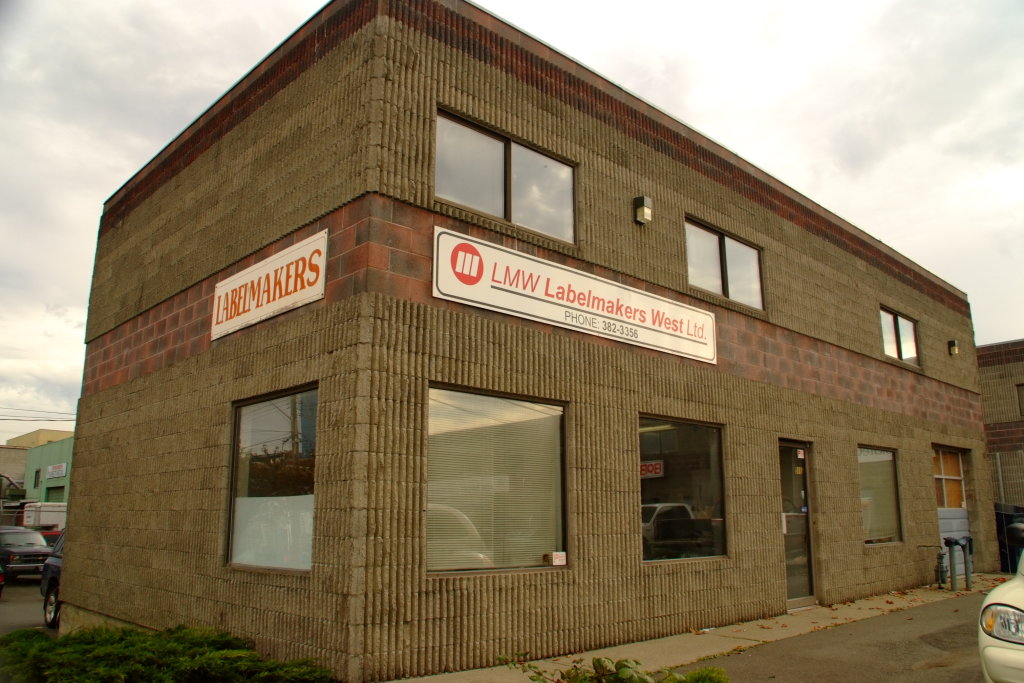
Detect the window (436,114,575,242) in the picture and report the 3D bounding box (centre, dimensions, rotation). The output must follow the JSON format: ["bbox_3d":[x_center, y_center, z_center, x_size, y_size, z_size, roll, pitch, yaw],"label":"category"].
[{"bbox_3d":[-0.017,-1.510,7.237,1.830,0.870,0.120,12,-17,-42],"label":"window"}]

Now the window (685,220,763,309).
[{"bbox_3d":[2.746,-0.962,9.810,1.850,0.880,0.120,12,-17,-42],"label":"window"}]

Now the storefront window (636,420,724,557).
[{"bbox_3d":[1.908,1.616,8.415,1.680,1.490,0.120,12,-17,-42],"label":"storefront window"}]

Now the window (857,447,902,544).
[{"bbox_3d":[5.768,2.405,12.004,1.570,1.470,0.120,12,-17,-42],"label":"window"}]

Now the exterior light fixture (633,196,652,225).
[{"bbox_3d":[1.451,-1.441,8.442,0.150,0.270,0.150,12,-17,-42],"label":"exterior light fixture"}]

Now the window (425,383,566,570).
[{"bbox_3d":[-0.077,1.191,6.574,1.650,1.490,0.120,12,-17,-42],"label":"window"}]

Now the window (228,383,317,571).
[{"bbox_3d":[-2.094,1.186,6.637,0.120,1.490,1.600,12,-17,-42],"label":"window"}]

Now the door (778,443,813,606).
[{"bbox_3d":[3.749,2.383,10.067,0.930,2.120,0.110,12,-17,-42],"label":"door"}]

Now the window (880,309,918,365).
[{"bbox_3d":[6.889,-0.061,13.650,1.760,0.870,0.120,12,-17,-42],"label":"window"}]

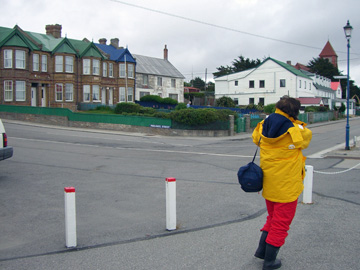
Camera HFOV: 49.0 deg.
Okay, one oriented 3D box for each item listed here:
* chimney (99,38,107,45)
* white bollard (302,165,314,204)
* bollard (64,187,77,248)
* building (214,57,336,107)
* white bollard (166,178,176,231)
[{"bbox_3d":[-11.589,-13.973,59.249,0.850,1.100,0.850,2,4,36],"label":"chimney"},{"bbox_3d":[2.132,0.827,6.572,0.122,0.600,0.122,0,4,12],"label":"white bollard"},{"bbox_3d":[-1.249,0.955,4.556,0.104,0.665,0.104,-2,4,-26],"label":"bollard"},{"bbox_3d":[20.491,-9.759,80.722,14.790,8.320,30.000,2,4,31],"label":"building"},{"bbox_3d":[-0.115,0.909,5.204,0.105,0.652,0.105,-2,4,-20],"label":"white bollard"}]

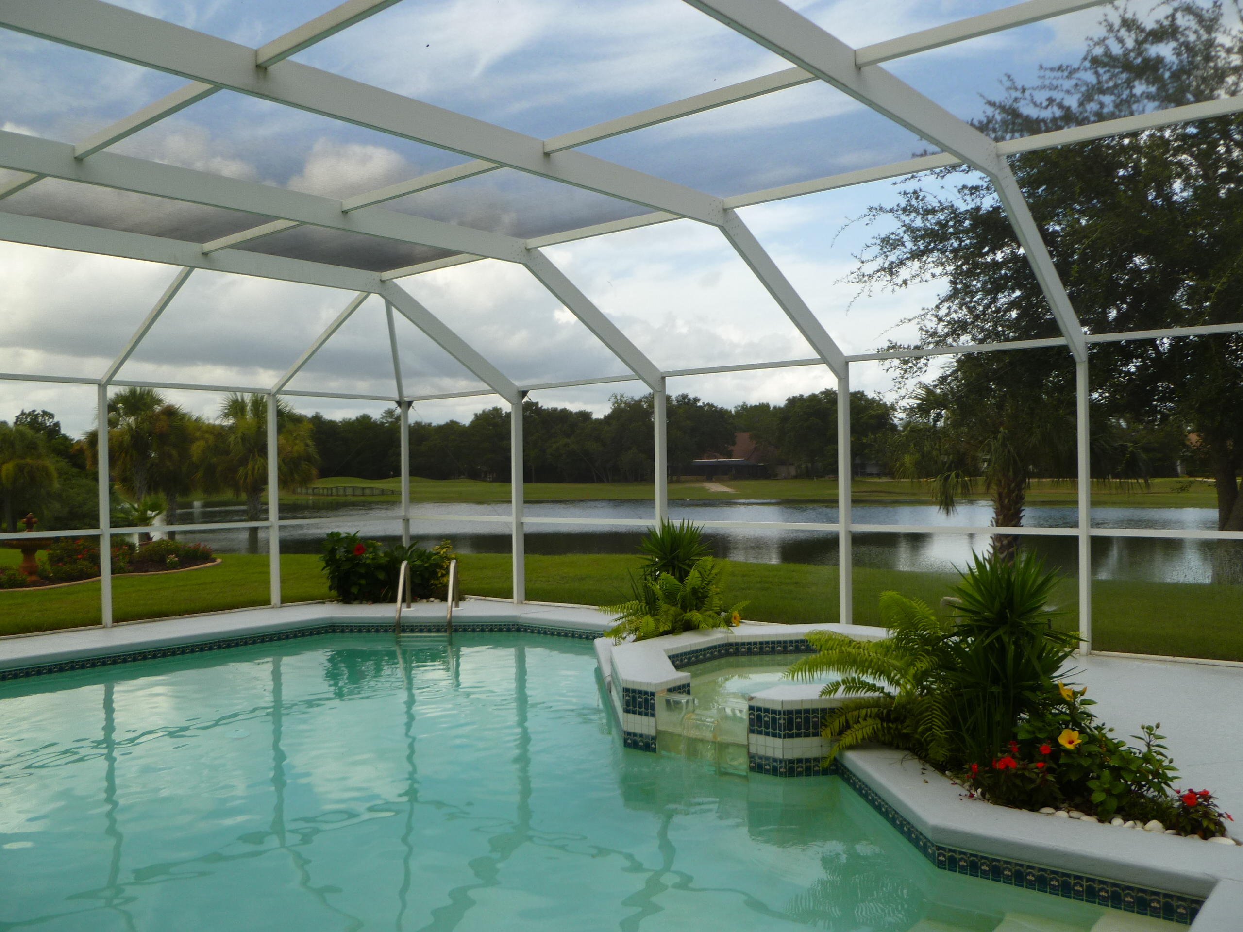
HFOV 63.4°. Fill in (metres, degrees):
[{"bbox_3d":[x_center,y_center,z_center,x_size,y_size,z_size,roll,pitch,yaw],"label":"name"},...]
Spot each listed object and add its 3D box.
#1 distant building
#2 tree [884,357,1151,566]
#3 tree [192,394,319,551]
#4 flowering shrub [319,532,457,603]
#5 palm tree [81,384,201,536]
[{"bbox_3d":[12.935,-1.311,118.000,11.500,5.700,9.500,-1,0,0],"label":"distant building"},{"bbox_3d":[6.399,0.008,16.300,4.100,3.700,4.000,-1,0,0],"label":"tree"},{"bbox_3d":[-10.531,0.238,29.000,3.500,4.550,3.500,-1,0,0],"label":"tree"},{"bbox_3d":[-2.602,1.120,11.200,1.500,0.770,0.800,-1,0,0],"label":"flowering shrub"},{"bbox_3d":[-14.117,0.071,29.500,3.400,4.750,3.400,-1,0,0],"label":"palm tree"}]

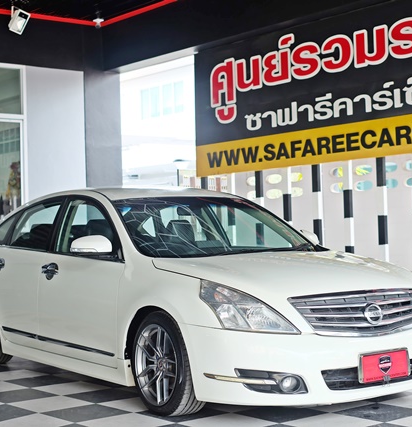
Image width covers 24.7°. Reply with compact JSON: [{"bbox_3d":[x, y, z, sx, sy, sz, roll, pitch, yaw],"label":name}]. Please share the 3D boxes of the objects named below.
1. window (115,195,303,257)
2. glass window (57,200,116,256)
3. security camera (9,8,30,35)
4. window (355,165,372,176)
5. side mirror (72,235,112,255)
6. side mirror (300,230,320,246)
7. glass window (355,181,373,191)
[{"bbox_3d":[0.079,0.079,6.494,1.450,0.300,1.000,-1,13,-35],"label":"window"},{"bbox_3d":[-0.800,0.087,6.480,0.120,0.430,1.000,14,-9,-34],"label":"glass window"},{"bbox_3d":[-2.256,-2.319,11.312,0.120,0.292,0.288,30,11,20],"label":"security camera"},{"bbox_3d":[1.847,-0.499,10.938,0.070,0.127,0.263,0,-1,-40],"label":"window"},{"bbox_3d":[-0.733,0.203,6.062,0.245,0.145,0.150,-1,-1,-35],"label":"side mirror"},{"bbox_3d":[0.758,0.187,7.096,0.245,0.145,0.150,-1,-1,-35],"label":"side mirror"},{"bbox_3d":[1.848,-0.320,10.939,0.070,0.125,0.275,0,-1,-40],"label":"glass window"}]

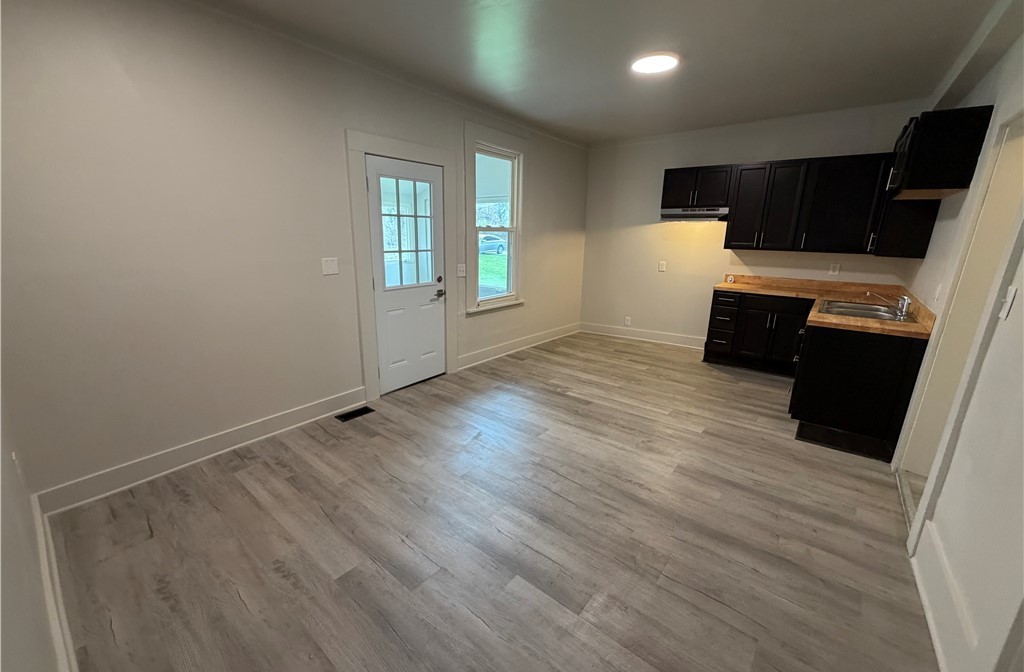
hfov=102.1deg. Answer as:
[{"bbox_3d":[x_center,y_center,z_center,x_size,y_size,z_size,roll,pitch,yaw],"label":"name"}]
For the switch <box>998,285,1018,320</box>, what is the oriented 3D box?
[{"bbox_3d":[1.761,-0.115,1.468,0.014,0.115,0.074,11,17,36],"label":"switch"}]

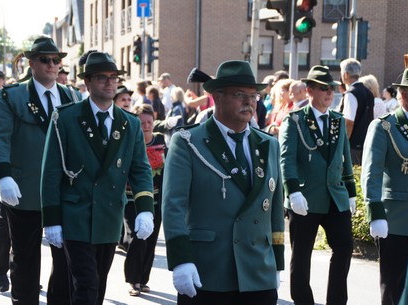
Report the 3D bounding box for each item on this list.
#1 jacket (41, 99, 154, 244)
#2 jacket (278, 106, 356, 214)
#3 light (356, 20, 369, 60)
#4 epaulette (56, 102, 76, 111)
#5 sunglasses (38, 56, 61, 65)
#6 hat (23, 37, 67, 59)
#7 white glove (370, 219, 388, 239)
[{"bbox_3d":[-0.590,0.105,6.330,0.550,0.790,0.340,0,3,-29],"label":"jacket"},{"bbox_3d":[0.840,0.048,8.500,0.520,0.790,0.320,0,4,-33],"label":"jacket"},{"bbox_3d":[2.932,-2.097,21.300,0.260,0.750,0.310,4,4,30],"label":"light"},{"bbox_3d":[-0.719,-0.240,6.000,0.125,0.022,0.055,-19,12,-25],"label":"epaulette"},{"bbox_3d":[-0.985,-0.574,7.180,0.145,0.045,0.150,0,4,-33],"label":"sunglasses"},{"bbox_3d":[-0.958,-0.634,6.950,0.260,0.125,0.295,-2,4,-32],"label":"hat"},{"bbox_3d":[1.040,0.447,6.800,0.095,0.125,0.110,-2,4,-35],"label":"white glove"}]

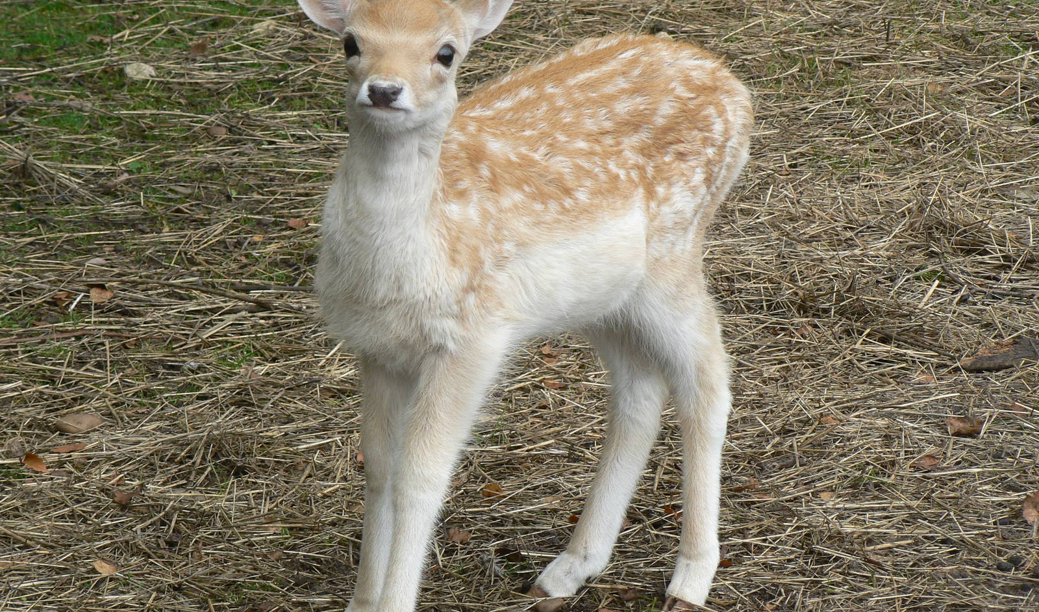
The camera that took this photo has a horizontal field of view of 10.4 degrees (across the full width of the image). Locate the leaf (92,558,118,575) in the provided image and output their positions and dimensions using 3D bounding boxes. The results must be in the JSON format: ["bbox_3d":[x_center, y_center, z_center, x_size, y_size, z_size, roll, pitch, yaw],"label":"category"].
[{"bbox_3d":[-0.380,0.239,5.235,0.024,0.008,0.025,0,17,0],"label":"leaf"}]

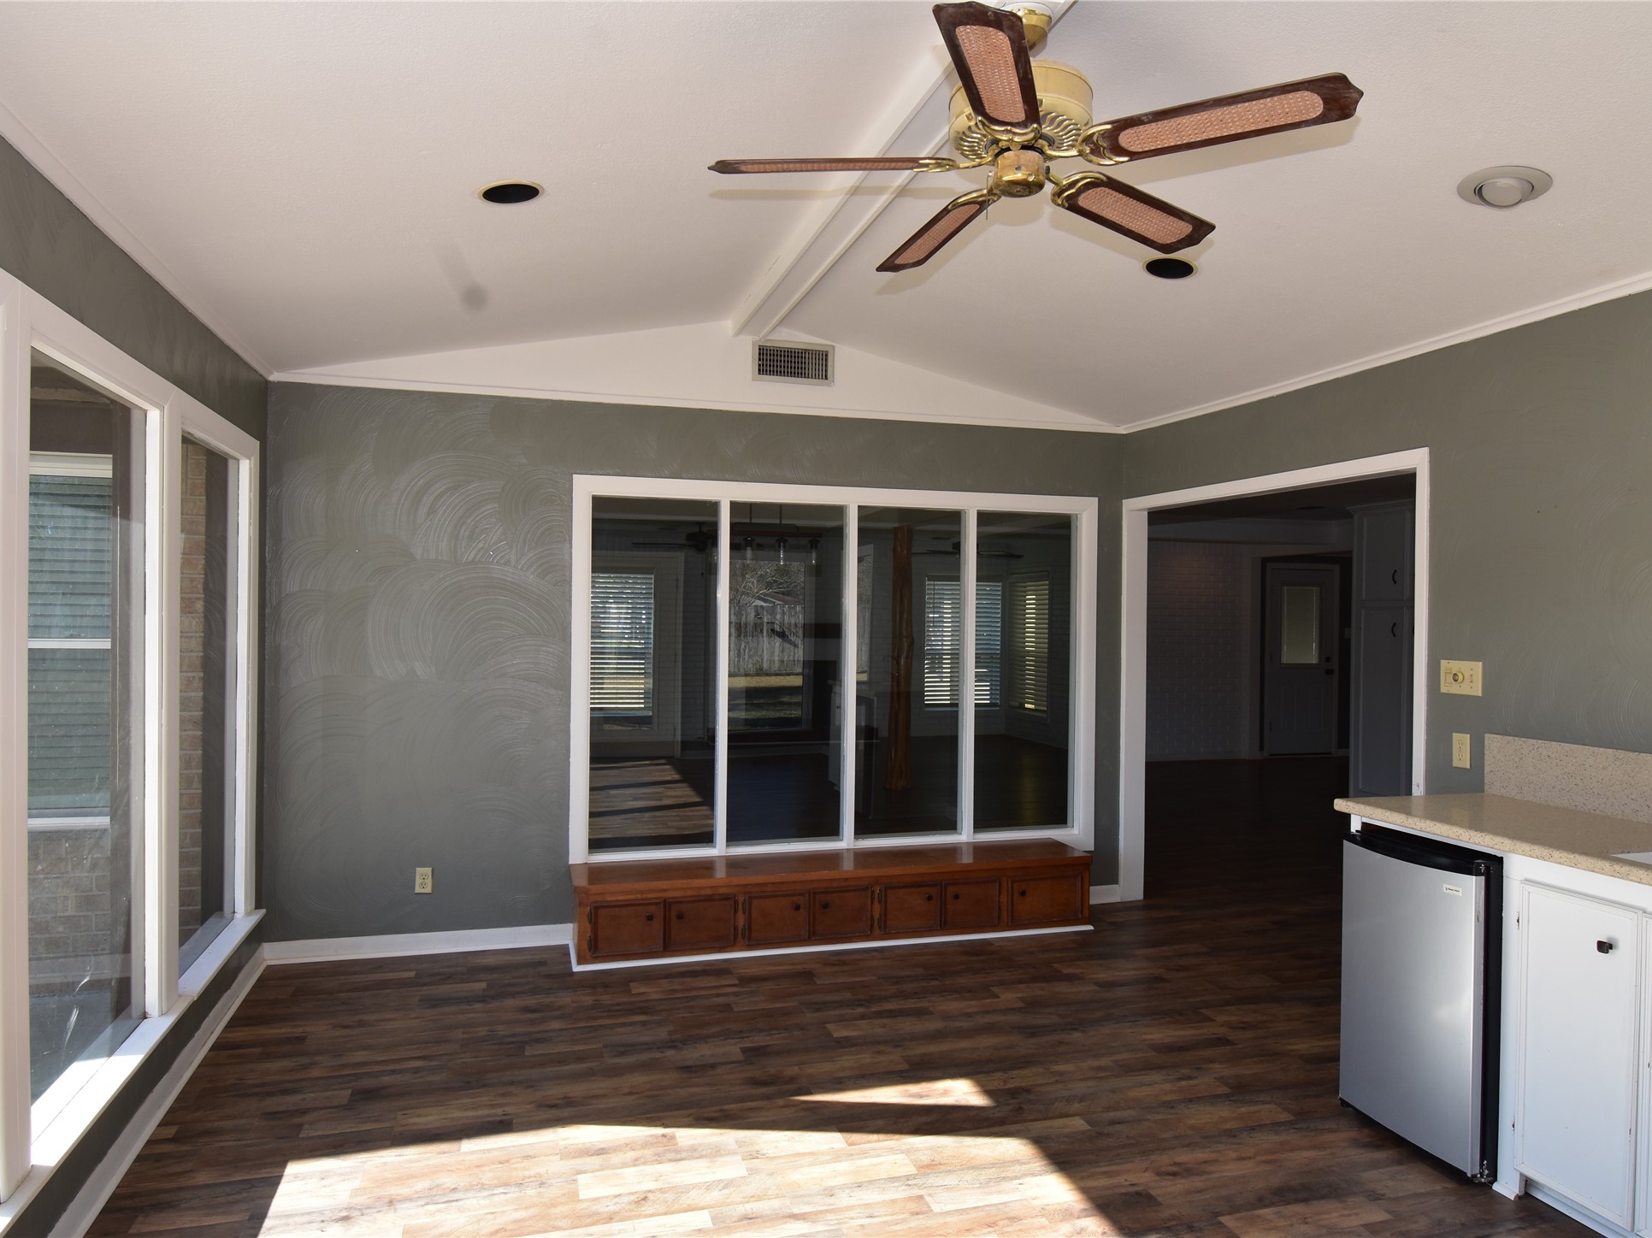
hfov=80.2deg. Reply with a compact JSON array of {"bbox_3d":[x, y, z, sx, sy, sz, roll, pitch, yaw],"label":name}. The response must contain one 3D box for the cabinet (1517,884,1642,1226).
[{"bbox_3d":[2.072,1.050,2.463,0.559,0.737,0.279,0,1,-18],"label":"cabinet"}]

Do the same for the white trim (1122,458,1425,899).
[{"bbox_3d":[1.863,0.436,4.269,0.139,2.081,1.775,0,1,-18],"label":"white trim"}]

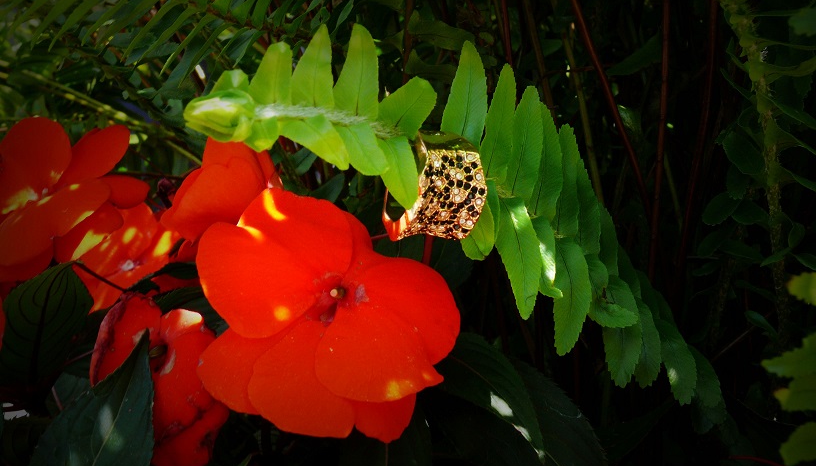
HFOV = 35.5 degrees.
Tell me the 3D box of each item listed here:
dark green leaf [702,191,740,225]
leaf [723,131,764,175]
[{"bbox_3d":[0.111,-0.009,0.450,0.010,0.018,0.005,52,7,24],"label":"dark green leaf"},{"bbox_3d":[0.098,-0.023,0.370,0.012,0.011,0.005,-17,6,6],"label":"leaf"}]

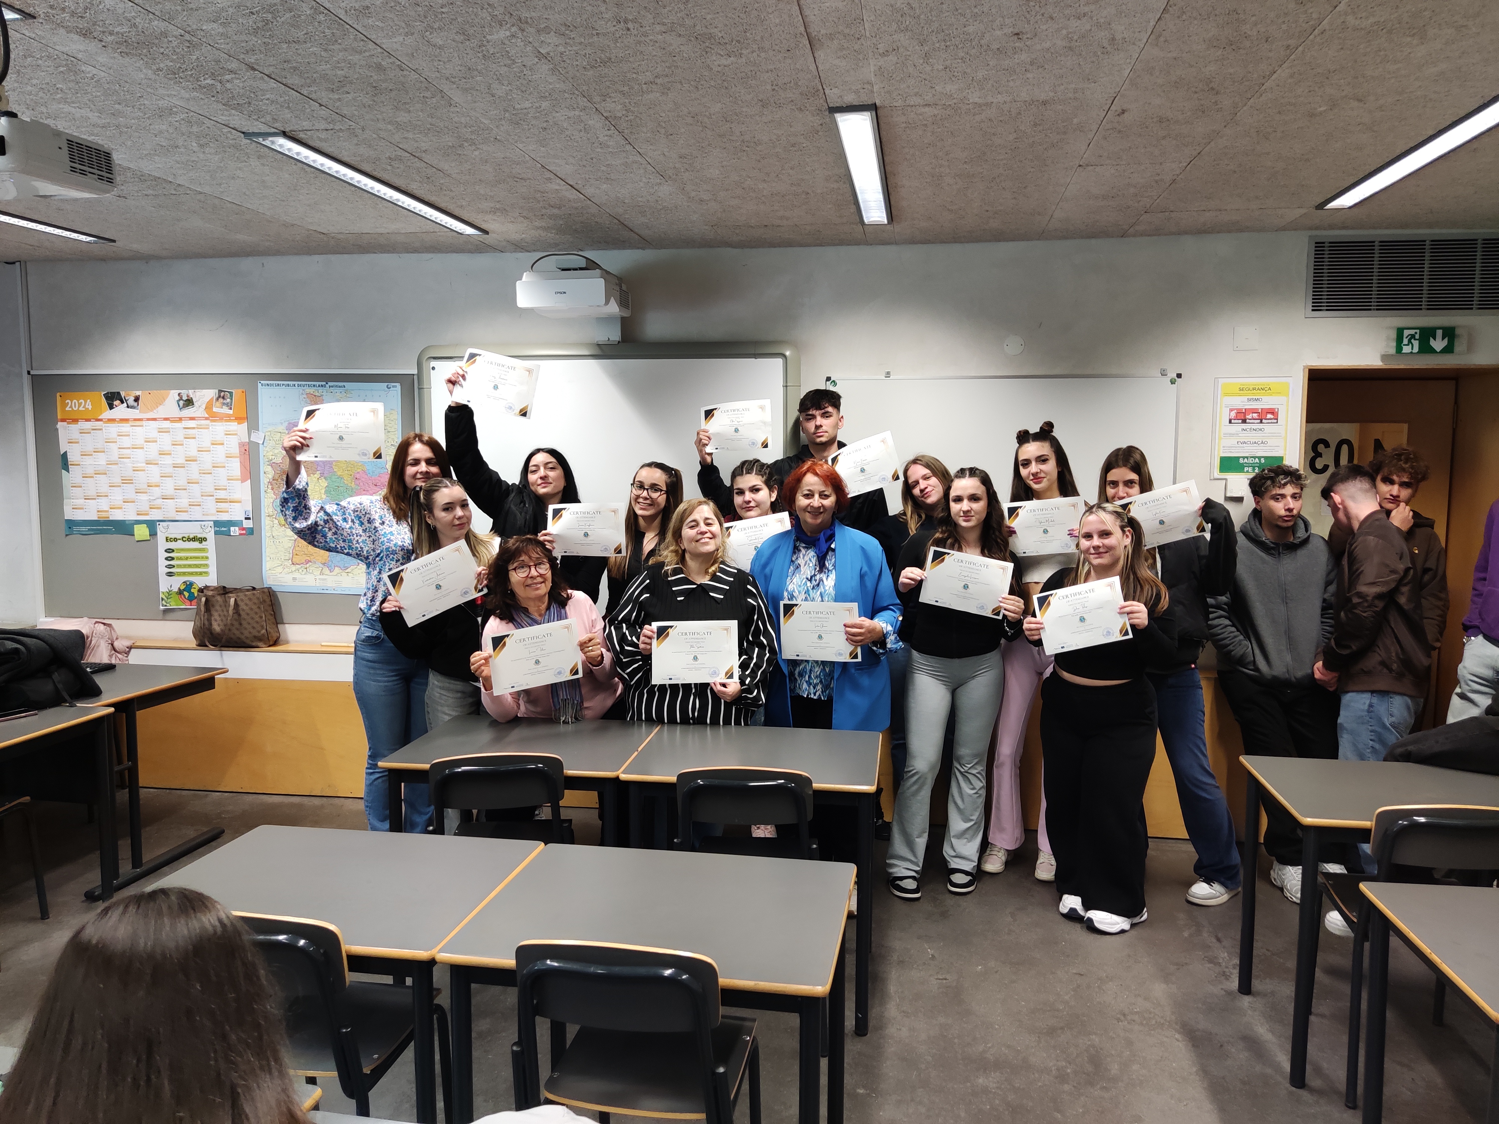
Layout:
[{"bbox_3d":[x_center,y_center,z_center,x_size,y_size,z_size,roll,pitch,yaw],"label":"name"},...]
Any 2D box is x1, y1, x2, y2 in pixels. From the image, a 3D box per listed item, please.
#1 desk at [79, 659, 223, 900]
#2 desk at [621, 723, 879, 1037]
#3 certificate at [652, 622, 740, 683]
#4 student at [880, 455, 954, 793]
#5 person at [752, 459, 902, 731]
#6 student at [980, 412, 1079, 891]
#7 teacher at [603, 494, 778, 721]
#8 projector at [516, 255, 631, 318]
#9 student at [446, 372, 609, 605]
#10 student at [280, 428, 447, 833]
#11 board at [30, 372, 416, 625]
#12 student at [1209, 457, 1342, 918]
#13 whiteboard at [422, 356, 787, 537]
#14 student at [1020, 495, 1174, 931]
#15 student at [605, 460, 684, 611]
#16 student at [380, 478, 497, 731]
[{"bbox_3d":[-2.942,0.856,4.468,1.250,0.740,0.720,1,6,9],"label":"desk"},{"bbox_3d":[0.031,0.966,3.405,0.741,0.740,0.581,1,6,8],"label":"desk"},{"bbox_3d":[-0.187,0.308,3.710,0.297,0.210,0.010,-1,-2,0],"label":"certificate"},{"bbox_3d":[0.705,0.375,4.463,0.480,1.630,0.360,1,5,6],"label":"student"},{"bbox_3d":[0.288,0.440,4.101,0.560,1.644,0.420,0,6,4],"label":"person"},{"bbox_3d":[1.116,0.346,4.296,0.430,1.789,0.400,1,6,11],"label":"student"},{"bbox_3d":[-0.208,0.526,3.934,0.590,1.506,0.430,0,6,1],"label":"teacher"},{"bbox_3d":[-0.712,-1.097,4.454,0.365,0.151,0.380,1,6,9],"label":"projector"},{"bbox_3d":[-0.928,0.201,4.468,0.680,1.960,0.520,0,5,-6],"label":"student"},{"bbox_3d":[-1.532,0.359,4.351,0.610,1.730,0.480,-1,6,-5],"label":"student"},{"bbox_3d":[-2.566,-0.314,5.262,2.013,1.217,0.030,1,6,9],"label":"board"},{"bbox_3d":[2.031,0.430,4.204,0.480,1.620,0.440,2,6,20],"label":"student"},{"bbox_3d":[-0.661,-0.317,4.946,1.730,1.310,0.055,1,5,8],"label":"whiteboard"},{"bbox_3d":[1.242,0.534,3.820,0.490,1.495,0.380,3,7,23],"label":"student"},{"bbox_3d":[-0.442,0.377,4.517,0.450,1.660,0.320,1,6,6],"label":"student"},{"bbox_3d":[-1.166,0.444,4.089,0.500,1.540,0.420,-1,5,-17],"label":"student"}]

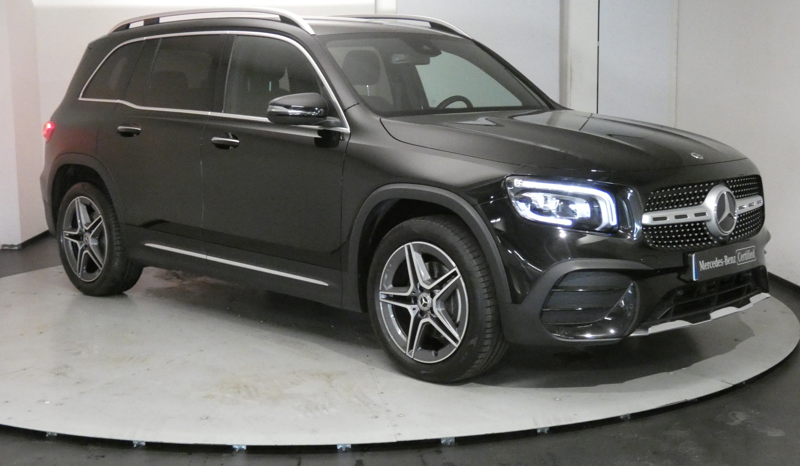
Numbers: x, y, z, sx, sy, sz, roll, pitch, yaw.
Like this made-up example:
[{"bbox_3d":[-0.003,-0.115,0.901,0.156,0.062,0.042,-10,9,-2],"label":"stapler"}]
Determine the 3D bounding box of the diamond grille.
[{"bbox_3d":[1.333,-0.085,4.500,0.105,0.280,1.000,7,11,44],"label":"diamond grille"}]

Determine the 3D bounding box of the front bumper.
[{"bbox_3d":[1.187,0.158,4.680,0.520,0.490,1.820,7,9,44],"label":"front bumper"}]

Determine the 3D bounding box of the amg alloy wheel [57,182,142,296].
[{"bbox_3d":[-1.847,0.026,6.545,0.715,0.710,0.240,7,11,44],"label":"amg alloy wheel"}]

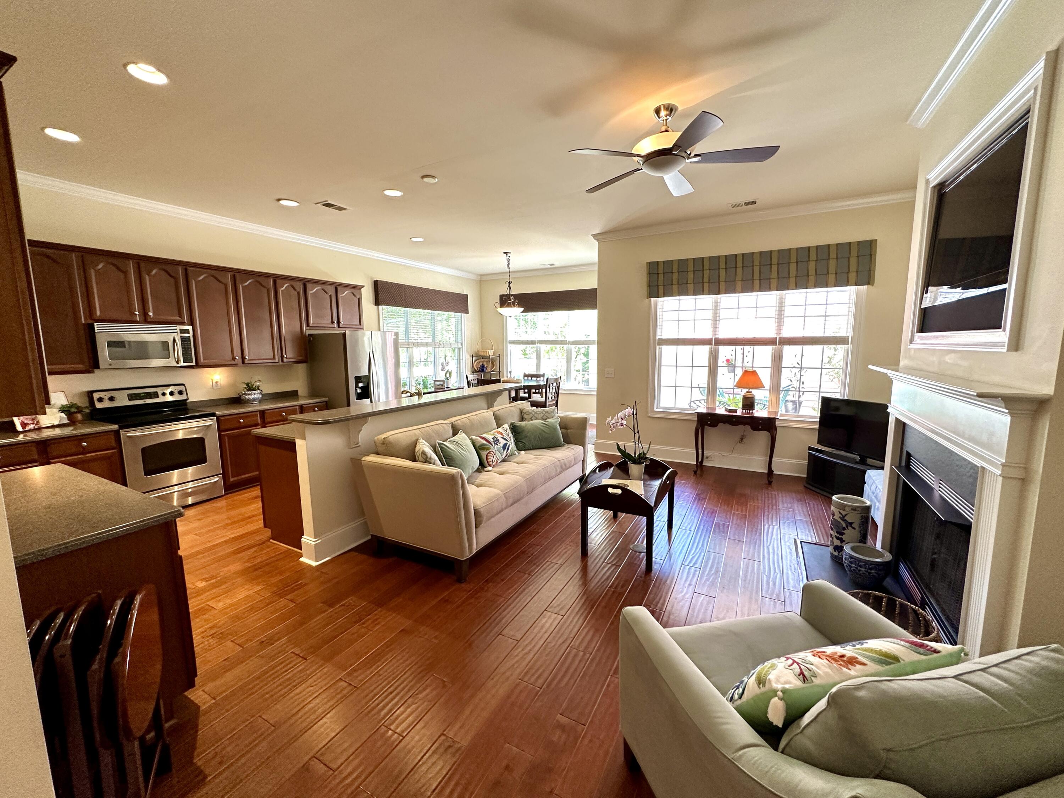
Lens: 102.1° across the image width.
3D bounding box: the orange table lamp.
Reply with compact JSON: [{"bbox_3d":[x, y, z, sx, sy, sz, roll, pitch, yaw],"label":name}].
[{"bbox_3d":[2.546,-0.085,5.025,0.320,0.527,0.320,4,8,29],"label":"orange table lamp"}]

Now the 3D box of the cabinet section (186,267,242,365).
[{"bbox_3d":[-3.592,-0.884,4.776,0.320,1.042,0.469,4,8,29],"label":"cabinet section"}]

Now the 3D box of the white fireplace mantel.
[{"bbox_3d":[2.055,0.577,2.325,0.180,1.410,1.890,4,8,29],"label":"white fireplace mantel"}]

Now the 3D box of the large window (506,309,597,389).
[{"bbox_3d":[0.405,-1.028,8.732,2.330,1.790,0.120,4,8,29],"label":"large window"}]

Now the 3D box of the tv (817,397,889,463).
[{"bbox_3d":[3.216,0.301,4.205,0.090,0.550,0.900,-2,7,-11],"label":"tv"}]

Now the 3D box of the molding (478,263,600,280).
[{"bbox_3d":[0.248,-2.521,8.547,3.150,0.100,0.085,4,8,29],"label":"molding"}]

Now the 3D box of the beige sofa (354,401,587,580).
[{"bbox_3d":[-0.367,0.631,4.067,1.050,0.930,2.280,4,8,29],"label":"beige sofa"}]

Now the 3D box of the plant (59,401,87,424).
[{"bbox_3d":[-4.161,0.127,3.894,0.180,0.192,0.190,4,8,29],"label":"plant"}]

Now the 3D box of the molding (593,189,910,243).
[{"bbox_3d":[2.417,-2.123,5.134,3.550,0.100,0.100,4,8,29],"label":"molding"}]

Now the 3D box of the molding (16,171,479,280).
[{"bbox_3d":[-2.806,-2.221,6.307,0.085,0.100,7.050,4,8,29],"label":"molding"}]

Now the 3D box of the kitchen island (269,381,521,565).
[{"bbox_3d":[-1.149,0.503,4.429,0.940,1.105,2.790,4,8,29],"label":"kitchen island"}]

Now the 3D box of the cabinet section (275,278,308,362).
[{"bbox_3d":[-3.173,-0.980,5.528,0.320,1.043,0.384,4,8,29],"label":"cabinet section"}]

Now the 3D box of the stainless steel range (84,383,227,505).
[{"bbox_3d":[-3.723,0.498,4.313,0.705,1.190,0.761,4,8,29],"label":"stainless steel range"}]

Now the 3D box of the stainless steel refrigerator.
[{"bbox_3d":[-2.457,-0.034,6.005,0.880,1.770,0.850,4,8,29],"label":"stainless steel refrigerator"}]

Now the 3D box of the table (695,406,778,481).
[{"bbox_3d":[2.449,0.543,5.195,0.890,0.765,0.510,4,8,29],"label":"table"}]

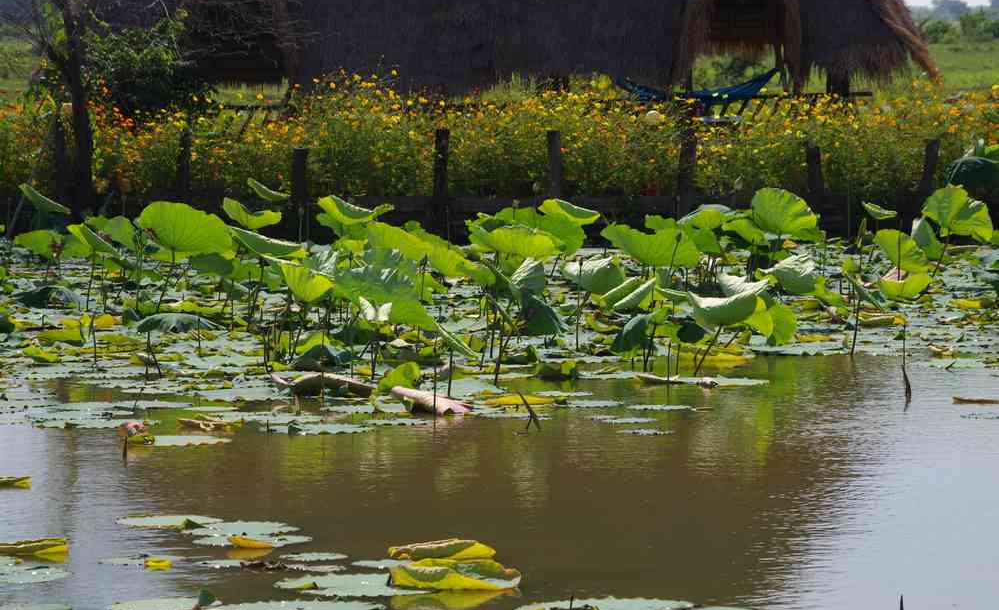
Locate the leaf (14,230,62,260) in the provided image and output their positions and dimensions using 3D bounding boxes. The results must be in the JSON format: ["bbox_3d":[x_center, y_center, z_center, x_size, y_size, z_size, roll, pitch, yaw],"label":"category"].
[{"bbox_3d":[-3.572,-0.461,38.703,0.371,0.233,0.380,0,3,0],"label":"leaf"}]

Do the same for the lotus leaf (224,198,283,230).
[{"bbox_3d":[-1.544,-0.564,31.099,0.361,0.190,0.360,0,3,0],"label":"lotus leaf"}]

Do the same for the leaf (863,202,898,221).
[{"bbox_3d":[2.679,-0.657,35.118,0.253,0.110,0.215,0,3,0],"label":"leaf"}]

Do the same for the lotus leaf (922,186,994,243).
[{"bbox_3d":[2.977,-0.588,32.460,0.455,0.358,0.320,0,3,0],"label":"lotus leaf"}]

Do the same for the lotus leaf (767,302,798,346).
[{"bbox_3d":[1.451,0.100,25.616,0.205,0.220,0.200,0,3,0],"label":"lotus leaf"}]

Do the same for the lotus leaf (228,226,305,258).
[{"bbox_3d":[-1.314,-0.352,28.161,0.428,0.172,0.380,0,3,0],"label":"lotus leaf"}]

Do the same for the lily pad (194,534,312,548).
[{"bbox_3d":[-0.804,0.755,16.323,0.386,0.035,0.400,0,3,0],"label":"lily pad"}]

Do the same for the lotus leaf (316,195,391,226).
[{"bbox_3d":[-0.919,-0.597,31.880,0.472,0.170,0.416,0,3,0],"label":"lotus leaf"}]

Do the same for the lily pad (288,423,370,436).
[{"bbox_3d":[-0.673,0.493,19.763,0.332,0.030,0.330,0,3,0],"label":"lily pad"}]

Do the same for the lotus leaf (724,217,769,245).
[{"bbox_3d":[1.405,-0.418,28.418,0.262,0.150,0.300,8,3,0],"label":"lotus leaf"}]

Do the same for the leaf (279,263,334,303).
[{"bbox_3d":[-1.194,-0.134,31.072,0.335,0.262,0.340,0,3,0],"label":"leaf"}]

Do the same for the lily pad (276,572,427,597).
[{"bbox_3d":[-0.447,0.824,15.078,0.453,0.040,0.460,0,3,0],"label":"lily pad"}]

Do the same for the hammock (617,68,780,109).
[{"bbox_3d":[2.391,-2.601,60.000,1.970,0.460,0.600,0,3,0],"label":"hammock"}]

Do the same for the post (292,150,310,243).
[{"bbox_3d":[-1.804,-1.004,45.496,0.144,0.870,0.150,0,3,0],"label":"post"}]

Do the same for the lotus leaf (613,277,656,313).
[{"bbox_3d":[0.725,-0.051,26.828,0.236,0.176,0.250,0,3,0],"label":"lotus leaf"}]

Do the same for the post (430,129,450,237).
[{"bbox_3d":[-0.459,-0.945,38.834,0.120,0.855,0.120,0,3,0],"label":"post"}]

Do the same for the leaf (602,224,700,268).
[{"bbox_3d":[0.918,-0.353,30.169,0.592,0.250,0.503,0,3,0],"label":"leaf"}]

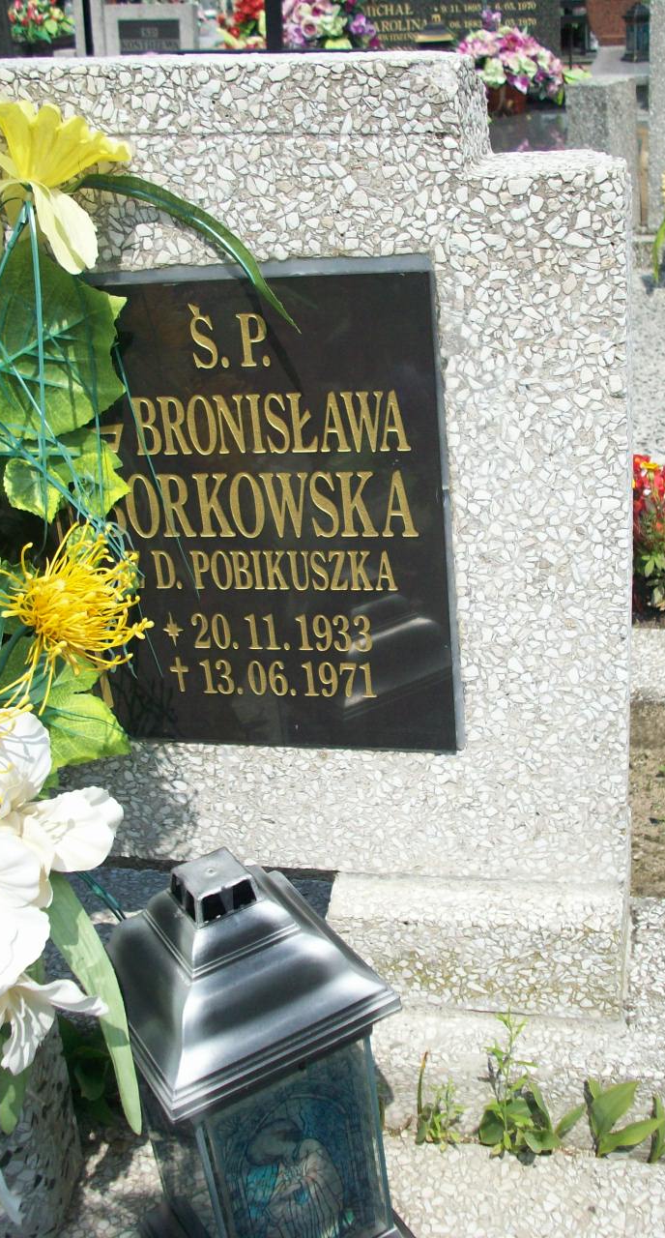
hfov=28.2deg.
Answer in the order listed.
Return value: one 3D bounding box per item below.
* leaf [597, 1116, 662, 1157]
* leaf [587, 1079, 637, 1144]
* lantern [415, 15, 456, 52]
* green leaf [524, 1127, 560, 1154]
[{"bbox_3d":[0.244,0.425,1.085,0.051,0.026,0.028,2,25,14],"label":"leaf"},{"bbox_3d":[0.229,0.404,1.085,0.040,0.048,0.025,2,25,14],"label":"leaf"},{"bbox_3d":[0.361,-1.948,4.600,0.138,0.310,0.138,2,25,14],"label":"lantern"},{"bbox_3d":[0.174,0.433,1.100,0.028,0.018,0.022,2,25,14],"label":"green leaf"}]

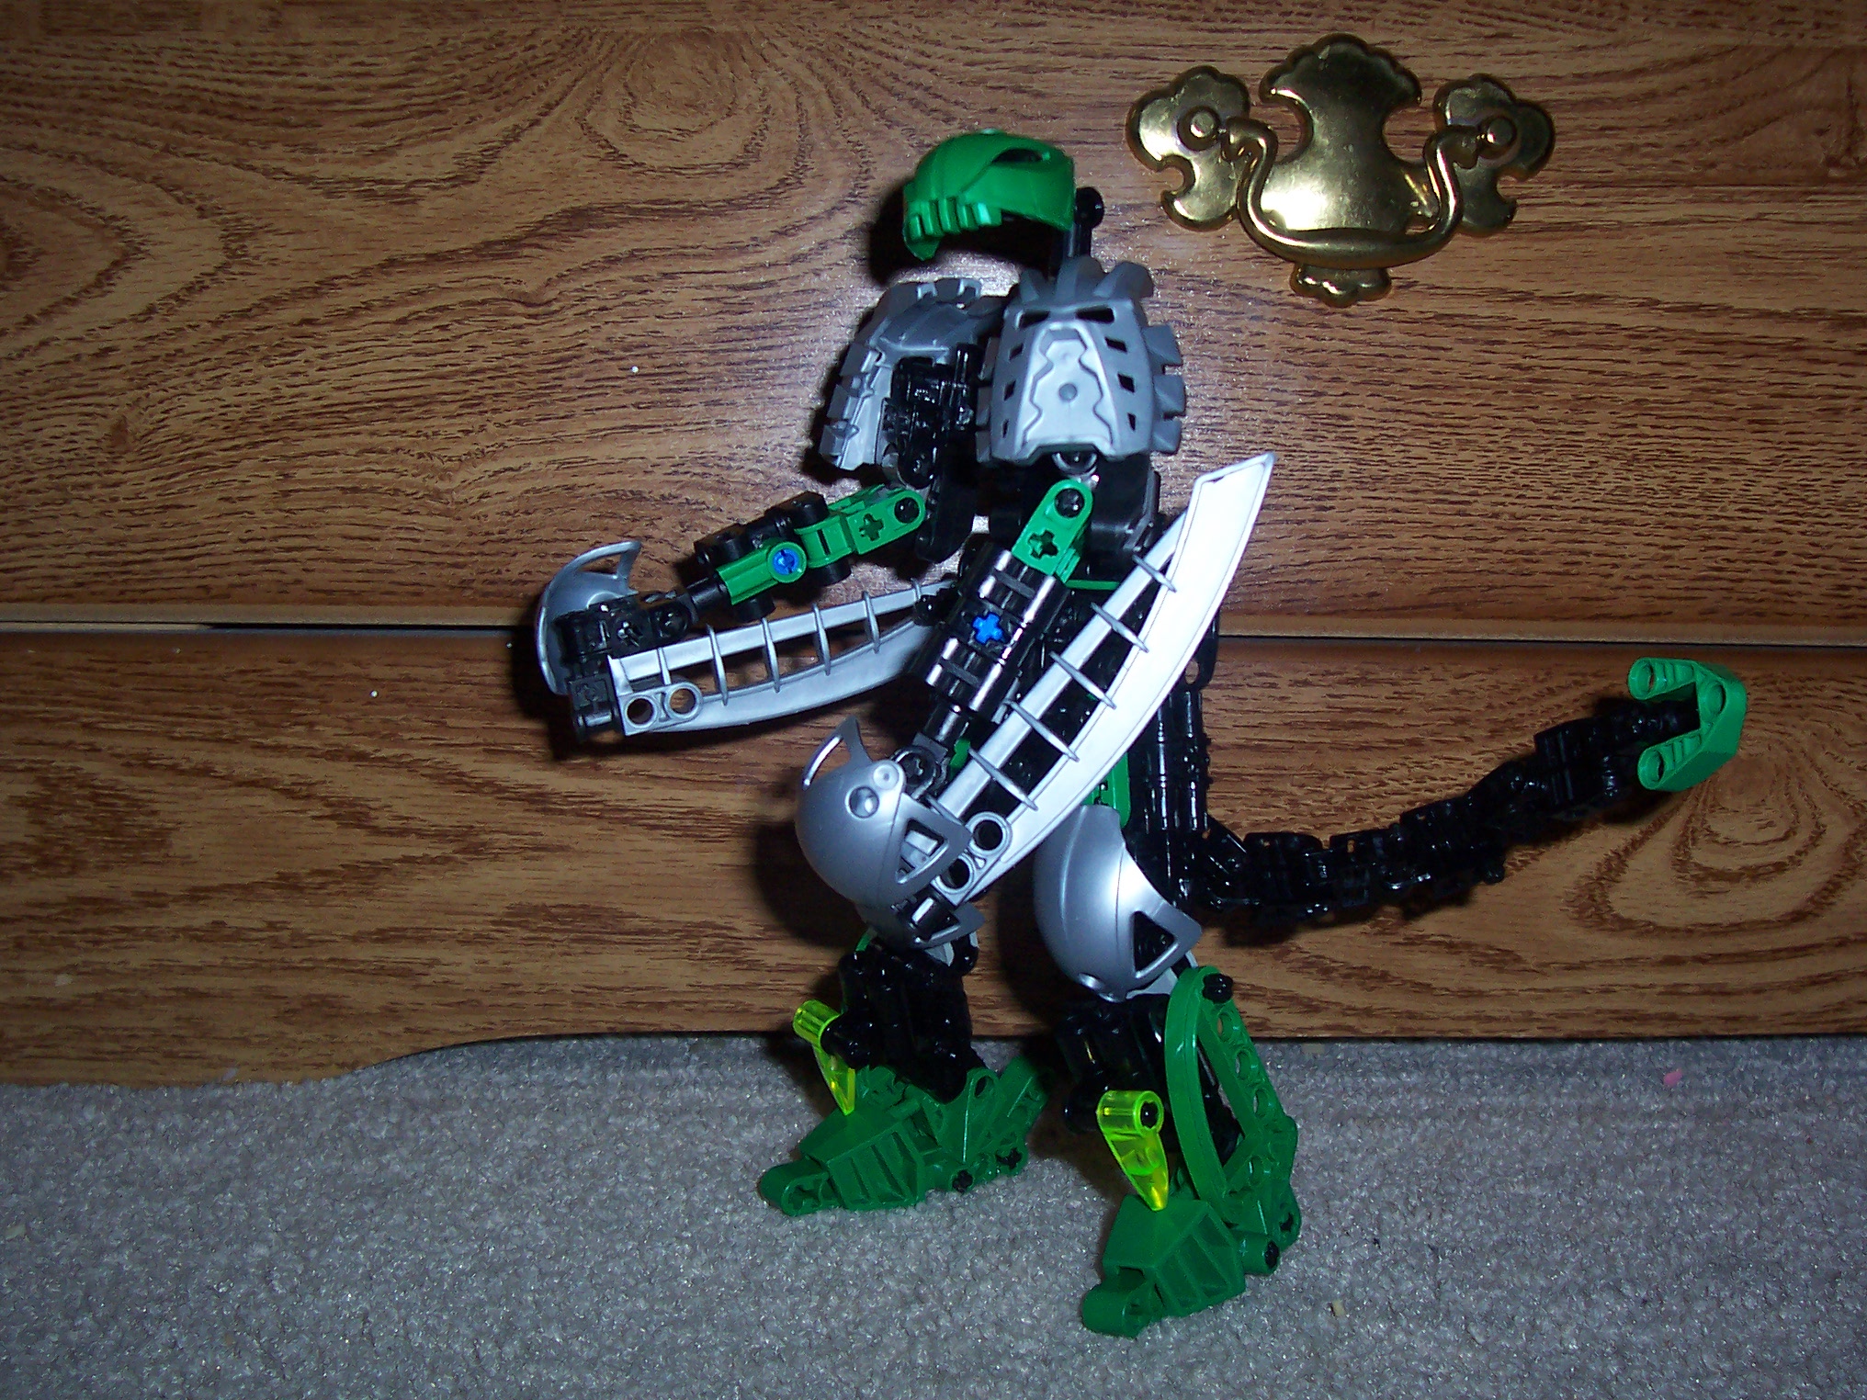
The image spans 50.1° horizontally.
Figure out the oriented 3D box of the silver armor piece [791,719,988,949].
[{"bbox_3d":[-0.008,0.020,0.324,0.028,0.032,0.025,4,20,24],"label":"silver armor piece"}]

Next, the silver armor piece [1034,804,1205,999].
[{"bbox_3d":[0.031,0.034,0.338,0.025,0.031,0.027,-16,17,-37],"label":"silver armor piece"}]

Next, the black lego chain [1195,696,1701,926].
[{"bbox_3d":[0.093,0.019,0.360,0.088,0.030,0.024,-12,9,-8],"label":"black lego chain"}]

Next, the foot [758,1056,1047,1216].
[{"bbox_3d":[-0.006,0.080,0.371,0.049,0.023,0.024,-3,8,-26],"label":"foot"}]

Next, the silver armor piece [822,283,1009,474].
[{"bbox_3d":[-0.004,-0.061,0.379,0.022,0.034,0.035,8,10,43],"label":"silver armor piece"}]

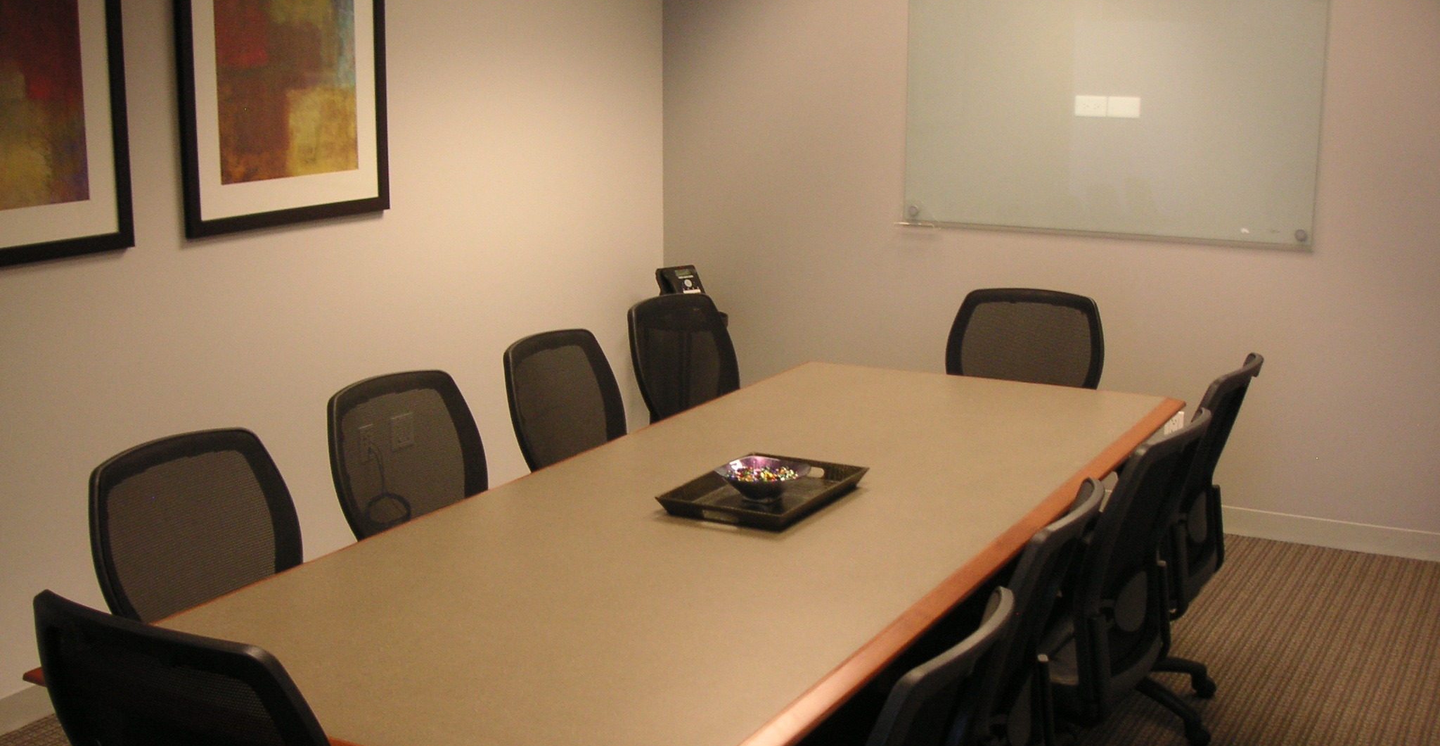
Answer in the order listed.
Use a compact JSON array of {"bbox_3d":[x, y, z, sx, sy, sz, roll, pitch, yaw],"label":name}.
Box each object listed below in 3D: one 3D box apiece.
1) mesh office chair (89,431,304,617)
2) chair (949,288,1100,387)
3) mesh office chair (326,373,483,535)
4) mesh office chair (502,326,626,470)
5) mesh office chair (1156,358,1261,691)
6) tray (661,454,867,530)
[{"bbox_3d":[-0.856,0.633,3.098,0.630,0.963,0.620,6,13,26],"label":"mesh office chair"},{"bbox_3d":[0.906,0.248,5.032,0.620,0.961,0.630,6,13,25],"label":"chair"},{"bbox_3d":[-0.566,0.510,3.708,0.630,0.961,0.620,7,13,28],"label":"mesh office chair"},{"bbox_3d":[-0.245,0.400,4.247,0.630,0.964,0.620,6,13,26],"label":"mesh office chair"},{"bbox_3d":[1.101,0.409,4.202,0.630,0.986,0.620,8,14,32],"label":"mesh office chair"},{"bbox_3d":[0.102,0.258,3.446,0.296,0.042,0.433,7,13,27],"label":"tray"}]

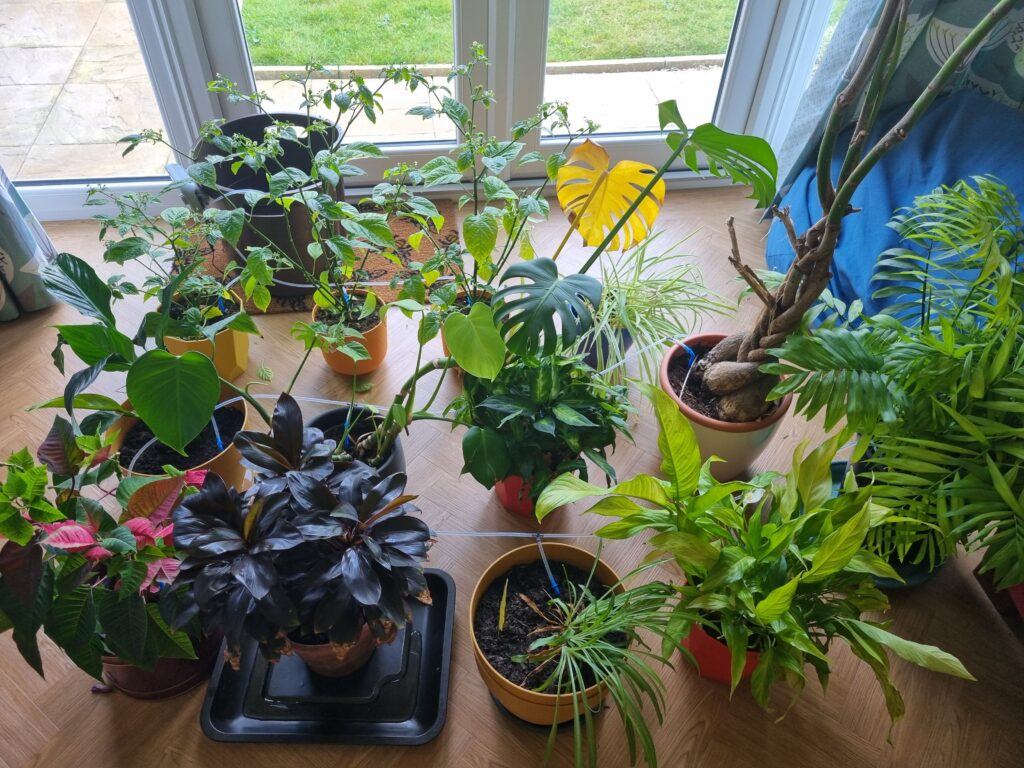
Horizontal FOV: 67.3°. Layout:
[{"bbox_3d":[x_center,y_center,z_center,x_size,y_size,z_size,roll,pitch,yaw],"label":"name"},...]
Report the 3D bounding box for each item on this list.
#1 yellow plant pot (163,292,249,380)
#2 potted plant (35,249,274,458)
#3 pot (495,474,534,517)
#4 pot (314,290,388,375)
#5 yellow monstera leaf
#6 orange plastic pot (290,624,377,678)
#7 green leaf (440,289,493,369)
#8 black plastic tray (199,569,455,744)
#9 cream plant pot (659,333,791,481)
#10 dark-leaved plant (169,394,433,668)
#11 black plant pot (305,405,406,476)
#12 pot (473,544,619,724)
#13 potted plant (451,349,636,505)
[{"bbox_3d":[-0.688,-0.103,1.744,0.188,0.158,0.188,-5,47,-7],"label":"yellow plant pot"},{"bbox_3d":[-0.627,0.021,1.402,0.440,0.430,0.400,3,47,0],"label":"potted plant"},{"bbox_3d":[0.042,0.164,1.474,0.155,0.137,0.155,1,47,-1],"label":"pot"},{"bbox_3d":[-0.365,-0.115,1.778,0.163,0.145,0.163,-5,47,-7],"label":"pot"},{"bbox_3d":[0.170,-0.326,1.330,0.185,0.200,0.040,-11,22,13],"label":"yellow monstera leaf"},{"bbox_3d":[-0.299,0.375,1.231,0.150,0.135,0.150,1,47,-1],"label":"orange plastic pot"},{"bbox_3d":[-0.064,-0.074,1.306,0.100,0.140,0.035,-10,15,0],"label":"green leaf"},{"bbox_3d":[-0.292,0.459,1.310,0.380,0.045,0.305,2,47,-1],"label":"black plastic tray"},{"bbox_3d":[0.402,0.063,1.542,0.250,0.202,0.250,3,47,0],"label":"cream plant pot"},{"bbox_3d":[-0.316,0.263,1.194,0.385,0.460,0.340,-5,47,-7],"label":"dark-leaved plant"},{"bbox_3d":[-0.292,0.157,1.453,0.180,0.152,0.180,1,47,-1],"label":"black plant pot"},{"bbox_3d":[0.058,0.421,1.252,0.248,0.195,0.248,1,47,-1],"label":"pot"},{"bbox_3d":[0.050,0.097,1.417,0.310,0.310,0.300,3,47,0],"label":"potted plant"}]

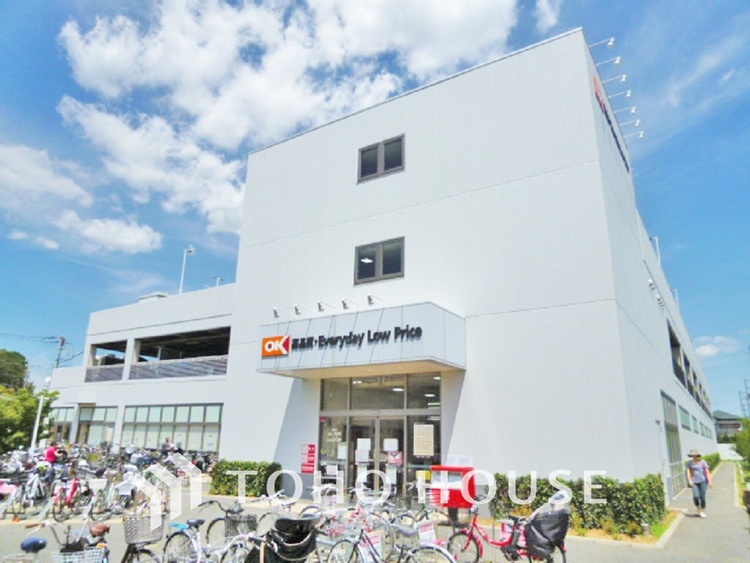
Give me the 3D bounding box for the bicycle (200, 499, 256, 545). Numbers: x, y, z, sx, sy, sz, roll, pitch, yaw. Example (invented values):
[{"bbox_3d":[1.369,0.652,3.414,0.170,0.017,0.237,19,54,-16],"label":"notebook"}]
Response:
[{"bbox_3d":[-1.773,3.143,6.238,0.580,1.060,1.780,13,-20,-33],"label":"bicycle"}]

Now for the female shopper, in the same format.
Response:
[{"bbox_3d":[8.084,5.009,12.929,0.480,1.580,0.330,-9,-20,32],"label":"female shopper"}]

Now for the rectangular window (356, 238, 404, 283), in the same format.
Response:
[{"bbox_3d":[0.129,-0.603,15.899,1.810,1.290,0.120,-9,-20,32],"label":"rectangular window"}]

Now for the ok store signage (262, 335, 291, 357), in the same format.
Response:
[{"bbox_3d":[-2.756,1.789,14.485,1.050,0.530,0.120,-9,-20,32],"label":"ok store signage"}]

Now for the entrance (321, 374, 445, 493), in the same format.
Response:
[{"bbox_3d":[0.047,4.324,14.328,3.984,3.379,0.250,-9,-20,32],"label":"entrance"}]

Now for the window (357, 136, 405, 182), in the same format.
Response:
[{"bbox_3d":[0.194,-3.956,16.899,1.800,1.270,0.120,-9,-20,32],"label":"window"}]

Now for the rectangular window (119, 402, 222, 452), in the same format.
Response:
[{"bbox_3d":[-12.155,8.542,30.547,9.150,2.550,0.150,-9,-20,32],"label":"rectangular window"}]

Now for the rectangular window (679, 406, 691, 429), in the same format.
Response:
[{"bbox_3d":[15.171,6.729,25.439,0.120,0.820,5.600,-9,-20,32],"label":"rectangular window"}]

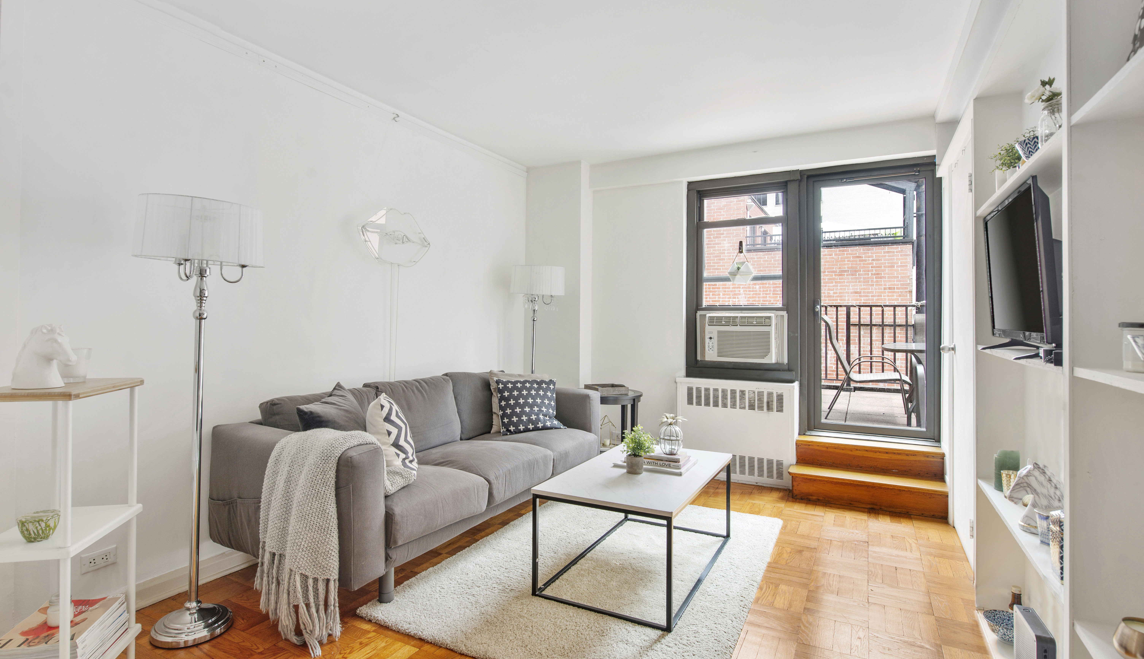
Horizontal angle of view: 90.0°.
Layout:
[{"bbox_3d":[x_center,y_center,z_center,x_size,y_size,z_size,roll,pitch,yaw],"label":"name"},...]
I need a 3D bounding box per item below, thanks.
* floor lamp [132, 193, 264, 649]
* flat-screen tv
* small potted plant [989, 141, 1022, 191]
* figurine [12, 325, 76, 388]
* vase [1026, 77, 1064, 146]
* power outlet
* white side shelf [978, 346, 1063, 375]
[{"bbox_3d":[-1.444,0.340,2.214,0.429,1.642,0.429,1,1,27],"label":"floor lamp"},{"bbox_3d":[1.848,-0.243,2.326,0.120,0.570,0.862,-4,-1,27],"label":"flat-screen tv"},{"bbox_3d":[1.930,-0.704,2.523,0.125,0.259,0.133,1,1,27],"label":"small potted plant"},{"bbox_3d":[-1.540,0.078,1.667,0.142,0.182,0.090,0,1,-21],"label":"figurine"},{"bbox_3d":[1.646,-0.729,1.937,0.159,0.331,0.164,1,1,27],"label":"vase"},{"bbox_3d":[-1.806,0.882,2.188,0.010,0.073,0.115,0,1,27],"label":"power outlet"},{"bbox_3d":[1.457,0.087,1.793,0.150,0.021,1.149,0,1,27],"label":"white side shelf"}]

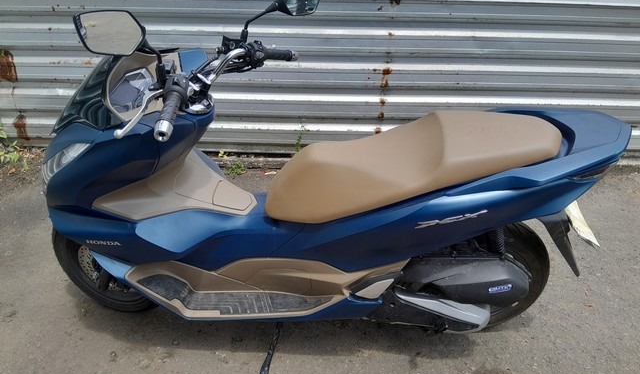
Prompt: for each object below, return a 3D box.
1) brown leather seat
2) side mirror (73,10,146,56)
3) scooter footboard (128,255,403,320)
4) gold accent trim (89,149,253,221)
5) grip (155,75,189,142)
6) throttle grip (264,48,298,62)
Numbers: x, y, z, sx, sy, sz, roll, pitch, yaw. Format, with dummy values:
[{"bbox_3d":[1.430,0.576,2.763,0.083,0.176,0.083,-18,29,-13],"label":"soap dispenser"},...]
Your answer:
[{"bbox_3d":[0.265,-0.067,1.458,0.850,0.285,0.320,3,35,3],"label":"brown leather seat"},{"bbox_3d":[-0.449,-0.328,1.018,0.138,0.093,0.050,-18,39,-36],"label":"side mirror"},{"bbox_3d":[-0.169,0.297,1.531,0.860,0.220,0.140,3,35,3],"label":"scooter footboard"},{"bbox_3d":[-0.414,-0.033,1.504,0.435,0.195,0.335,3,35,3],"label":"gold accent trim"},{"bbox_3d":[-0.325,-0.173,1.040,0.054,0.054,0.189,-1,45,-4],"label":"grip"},{"bbox_3d":[-0.119,-0.422,1.541,0.038,0.038,0.143,18,19,35],"label":"throttle grip"}]

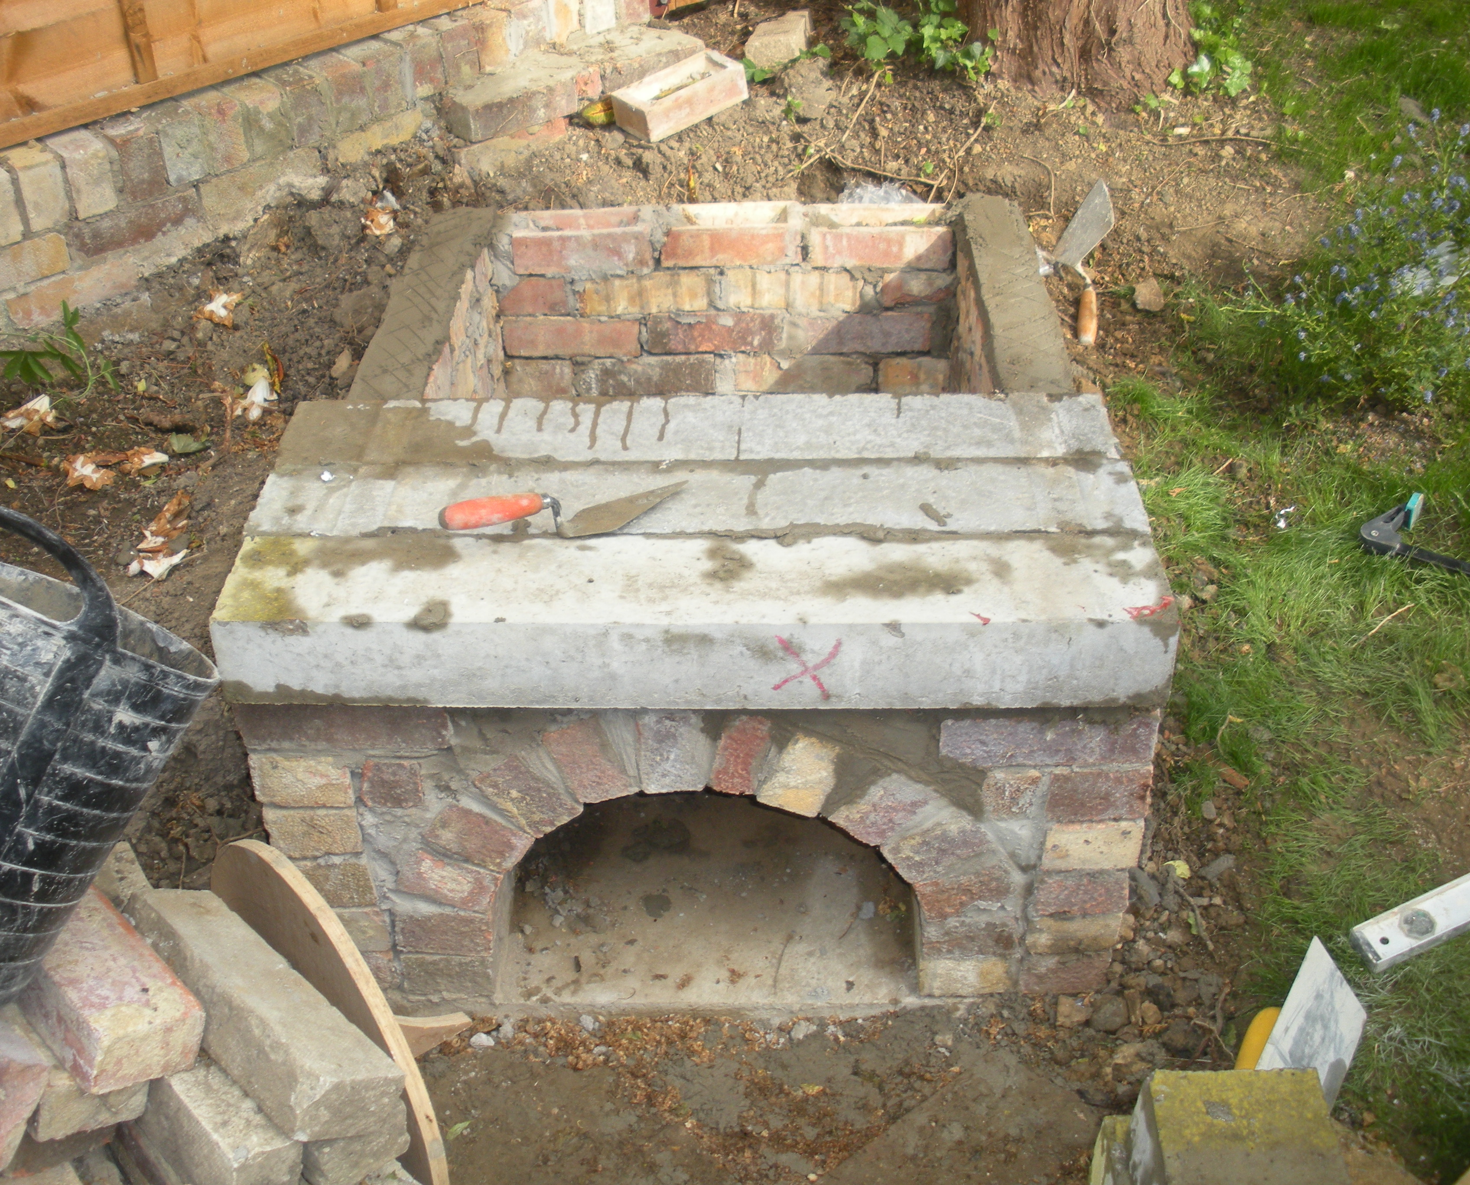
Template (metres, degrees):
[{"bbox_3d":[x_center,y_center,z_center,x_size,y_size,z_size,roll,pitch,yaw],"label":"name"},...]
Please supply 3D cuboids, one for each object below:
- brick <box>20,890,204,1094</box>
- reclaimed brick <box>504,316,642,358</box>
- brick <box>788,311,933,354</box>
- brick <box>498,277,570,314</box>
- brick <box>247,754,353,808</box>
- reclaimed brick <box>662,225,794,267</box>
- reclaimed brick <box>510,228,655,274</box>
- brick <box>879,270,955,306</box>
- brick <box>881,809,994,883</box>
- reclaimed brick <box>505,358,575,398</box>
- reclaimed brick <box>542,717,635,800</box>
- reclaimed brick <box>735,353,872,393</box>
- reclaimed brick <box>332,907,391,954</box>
[{"bbox_3d":[-0.641,0.392,1.643,0.218,0.067,0.104,34,25,33],"label":"brick"},{"bbox_3d":[-0.257,-0.436,2.651,0.215,0.067,0.103,0,37,2],"label":"reclaimed brick"},{"bbox_3d":[0.200,-0.440,2.632,0.218,0.069,0.103,0,37,2],"label":"brick"},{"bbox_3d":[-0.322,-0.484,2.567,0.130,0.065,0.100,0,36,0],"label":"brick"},{"bbox_3d":[-0.440,0.130,1.765,0.101,0.067,0.213,1,37,1],"label":"brick"},{"bbox_3d":[-0.005,-0.560,2.557,0.215,0.066,0.103,0,37,1],"label":"reclaimed brick"},{"bbox_3d":[-0.230,-0.544,2.525,0.211,0.068,0.100,0,36,0],"label":"reclaimed brick"},{"bbox_3d":[0.336,-0.503,2.591,0.213,0.064,0.103,0,37,1],"label":"brick"},{"bbox_3d":[0.215,0.203,1.800,0.102,0.063,0.212,-28,31,20],"label":"brick"},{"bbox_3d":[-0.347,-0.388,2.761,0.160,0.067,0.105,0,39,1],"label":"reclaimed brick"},{"bbox_3d":[-0.146,0.117,1.706,0.064,0.102,0.175,-16,34,11],"label":"reclaimed brick"},{"bbox_3d":[0.115,-0.391,2.748,0.221,0.067,0.105,0,39,1],"label":"reclaimed brick"},{"bbox_3d":[-0.423,0.315,1.847,0.104,0.064,0.175,0,36,0],"label":"reclaimed brick"}]

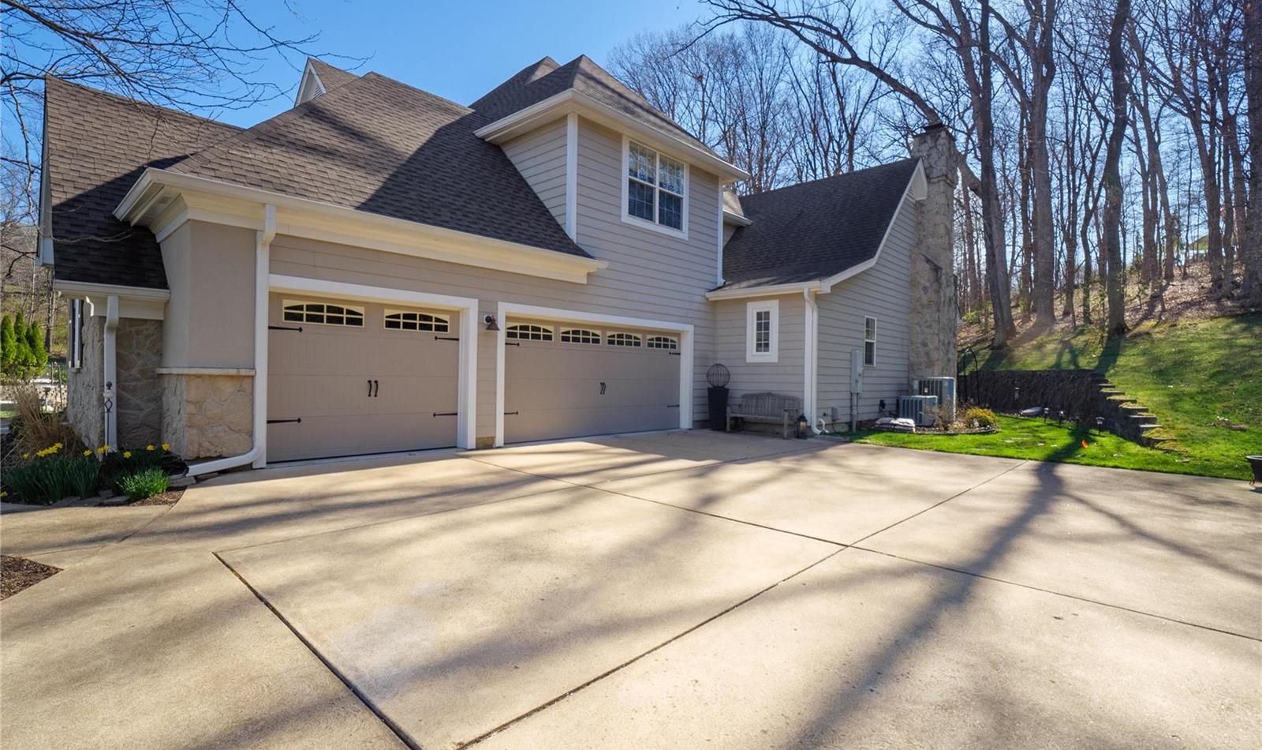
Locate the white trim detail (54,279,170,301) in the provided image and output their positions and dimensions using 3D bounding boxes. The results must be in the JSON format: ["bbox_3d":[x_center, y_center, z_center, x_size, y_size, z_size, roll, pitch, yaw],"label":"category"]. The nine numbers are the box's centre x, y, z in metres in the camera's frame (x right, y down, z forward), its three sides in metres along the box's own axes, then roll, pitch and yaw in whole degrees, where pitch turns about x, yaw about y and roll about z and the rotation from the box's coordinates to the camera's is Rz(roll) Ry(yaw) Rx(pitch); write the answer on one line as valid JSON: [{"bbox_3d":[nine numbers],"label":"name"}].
[{"bbox_3d":[-6.020,-0.976,6.535,0.250,0.160,0.970,0,-1,45],"label":"white trim detail"}]

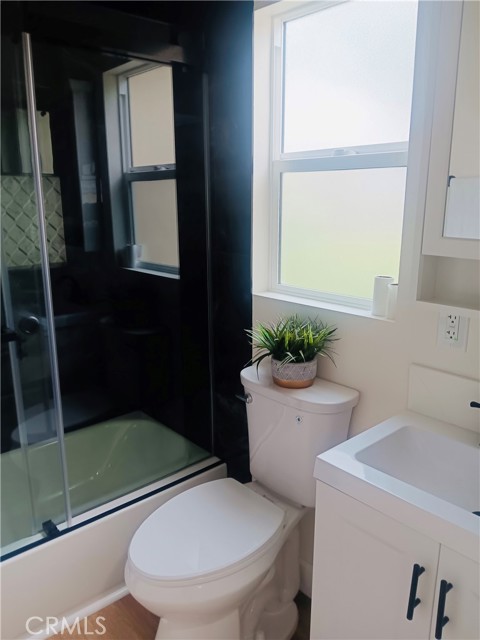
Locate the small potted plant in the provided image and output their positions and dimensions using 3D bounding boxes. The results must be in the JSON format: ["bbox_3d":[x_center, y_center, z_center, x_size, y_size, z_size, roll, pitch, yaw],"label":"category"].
[{"bbox_3d":[0.165,0.103,1.549,0.250,0.210,0.290,-12,17,-41],"label":"small potted plant"}]

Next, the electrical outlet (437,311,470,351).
[{"bbox_3d":[0.549,0.023,1.246,0.012,0.115,0.078,-12,17,-41],"label":"electrical outlet"}]

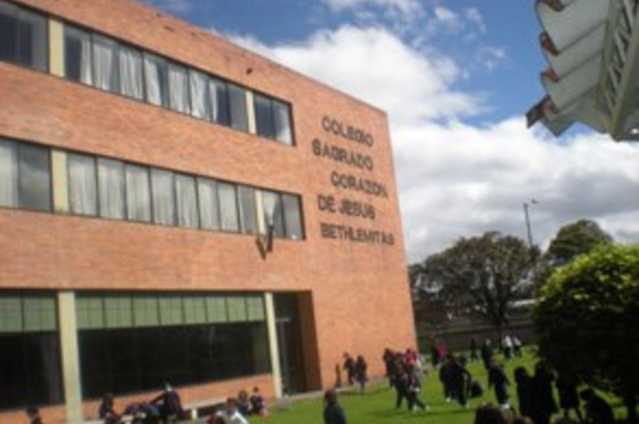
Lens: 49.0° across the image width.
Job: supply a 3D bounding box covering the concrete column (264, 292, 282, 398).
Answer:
[{"bbox_3d":[-1.779,4.762,25.023,0.440,3.755,0.450,-13,-13,33],"label":"concrete column"}]

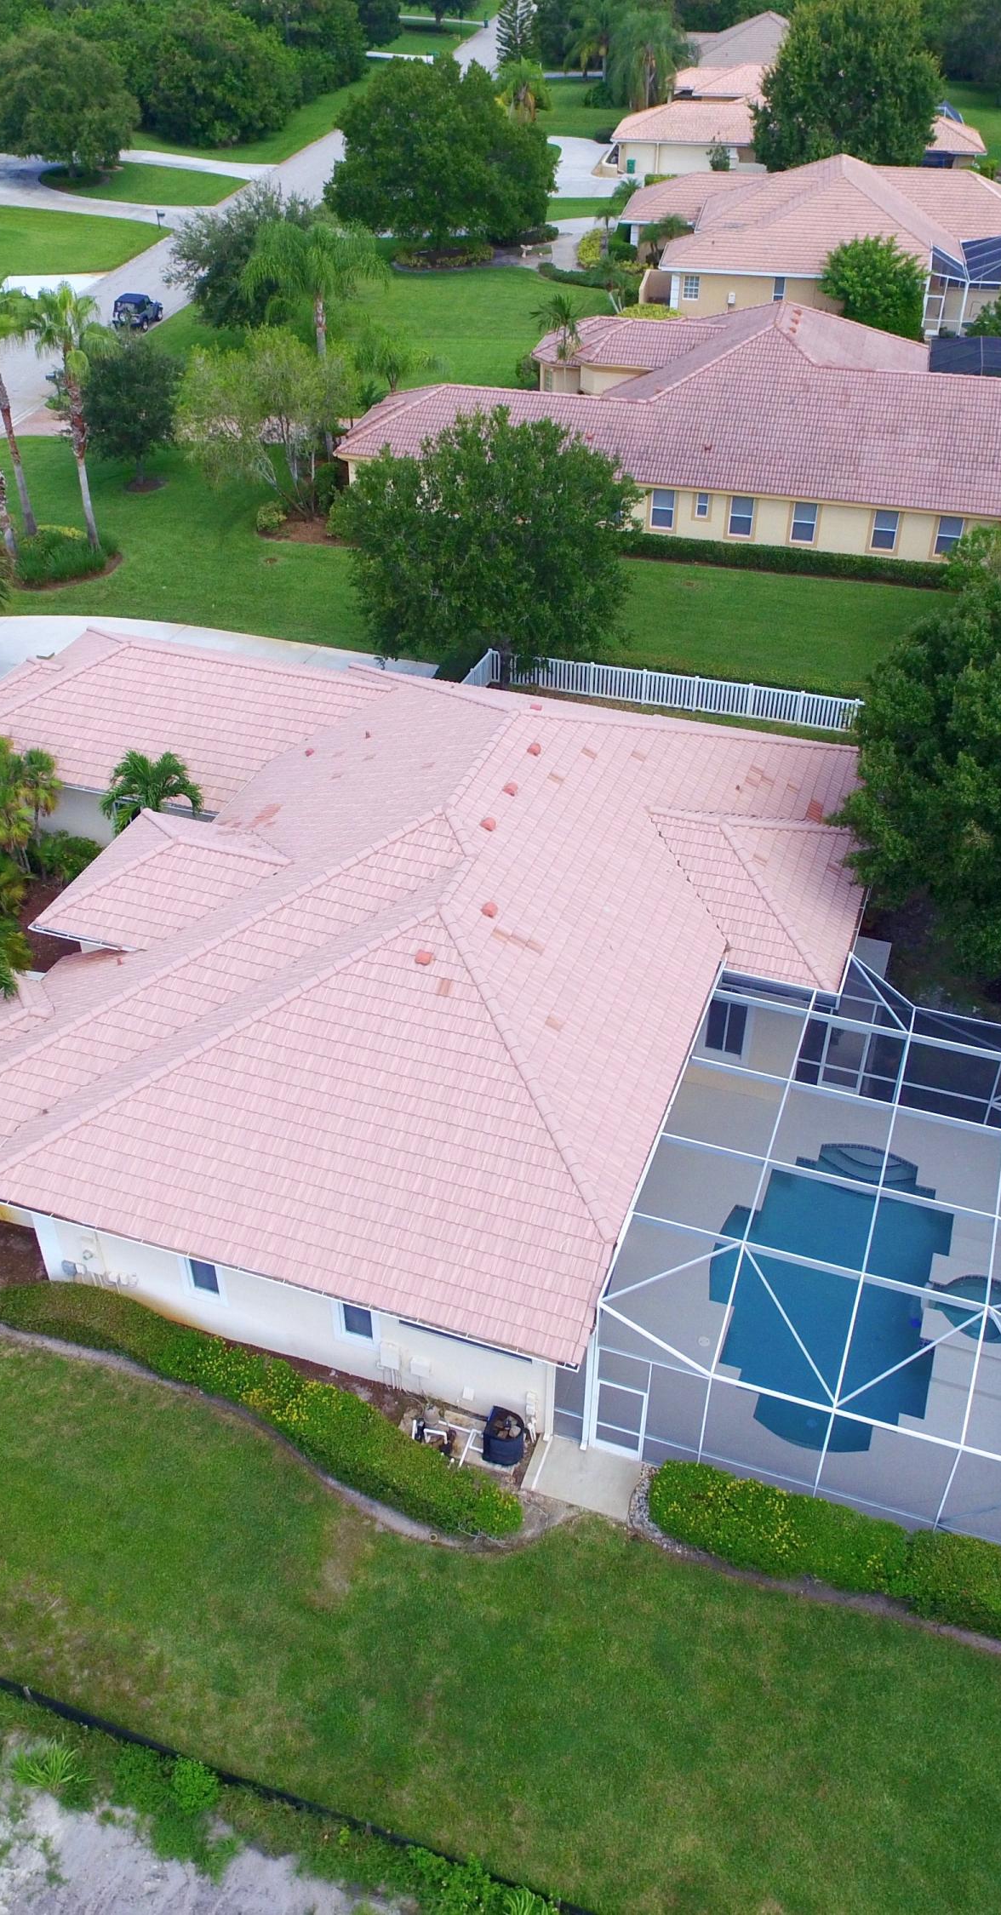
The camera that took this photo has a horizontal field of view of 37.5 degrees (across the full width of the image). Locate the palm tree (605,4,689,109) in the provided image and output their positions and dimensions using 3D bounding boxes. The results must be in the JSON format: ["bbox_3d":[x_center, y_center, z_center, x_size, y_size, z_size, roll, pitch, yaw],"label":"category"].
[{"bbox_3d":[13.831,-81.760,134.520,7.000,8.300,7.000,3,39,4],"label":"palm tree"}]

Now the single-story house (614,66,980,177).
[{"bbox_3d":[24.277,-69.007,119.949,27.900,6.800,28.300,6,39,7],"label":"single-story house"}]

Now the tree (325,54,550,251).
[{"bbox_3d":[-4.355,-54.781,101.361,15.400,11.200,14.200,0,39,0],"label":"tree"}]

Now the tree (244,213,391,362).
[{"bbox_3d":[-8.390,-28.809,69.379,6.400,10.700,6.200,0,39,0],"label":"tree"}]

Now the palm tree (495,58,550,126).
[{"bbox_3d":[2.076,-75.519,130.549,5.000,7.000,5.000,0,39,0],"label":"palm tree"}]

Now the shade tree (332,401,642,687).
[{"bbox_3d":[-0.403,-12.411,46.074,9.300,9.000,9.300,0,39,0],"label":"shade tree"}]

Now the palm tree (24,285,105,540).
[{"bbox_3d":[-15.475,-19.700,54.671,3.400,9.600,3.400,0,39,0],"label":"palm tree"}]

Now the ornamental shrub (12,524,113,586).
[{"bbox_3d":[-18.621,-17.305,62.913,3.900,0.950,3.600,0,39,0],"label":"ornamental shrub"}]

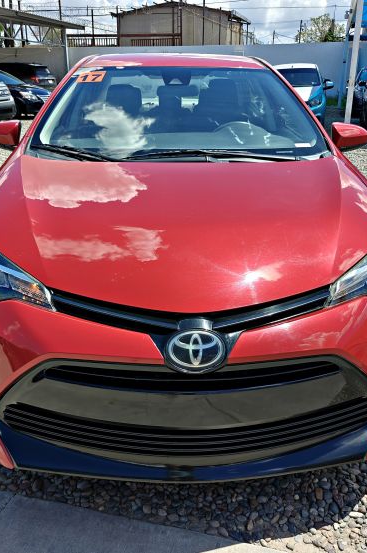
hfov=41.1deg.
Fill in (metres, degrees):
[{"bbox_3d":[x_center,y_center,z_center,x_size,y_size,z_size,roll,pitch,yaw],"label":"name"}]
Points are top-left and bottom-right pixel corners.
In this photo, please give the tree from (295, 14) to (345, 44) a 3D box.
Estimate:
[{"bbox_3d":[10.427,-17.497,38.239,3.799,5.306,3.799,5,23,13],"label":"tree"}]

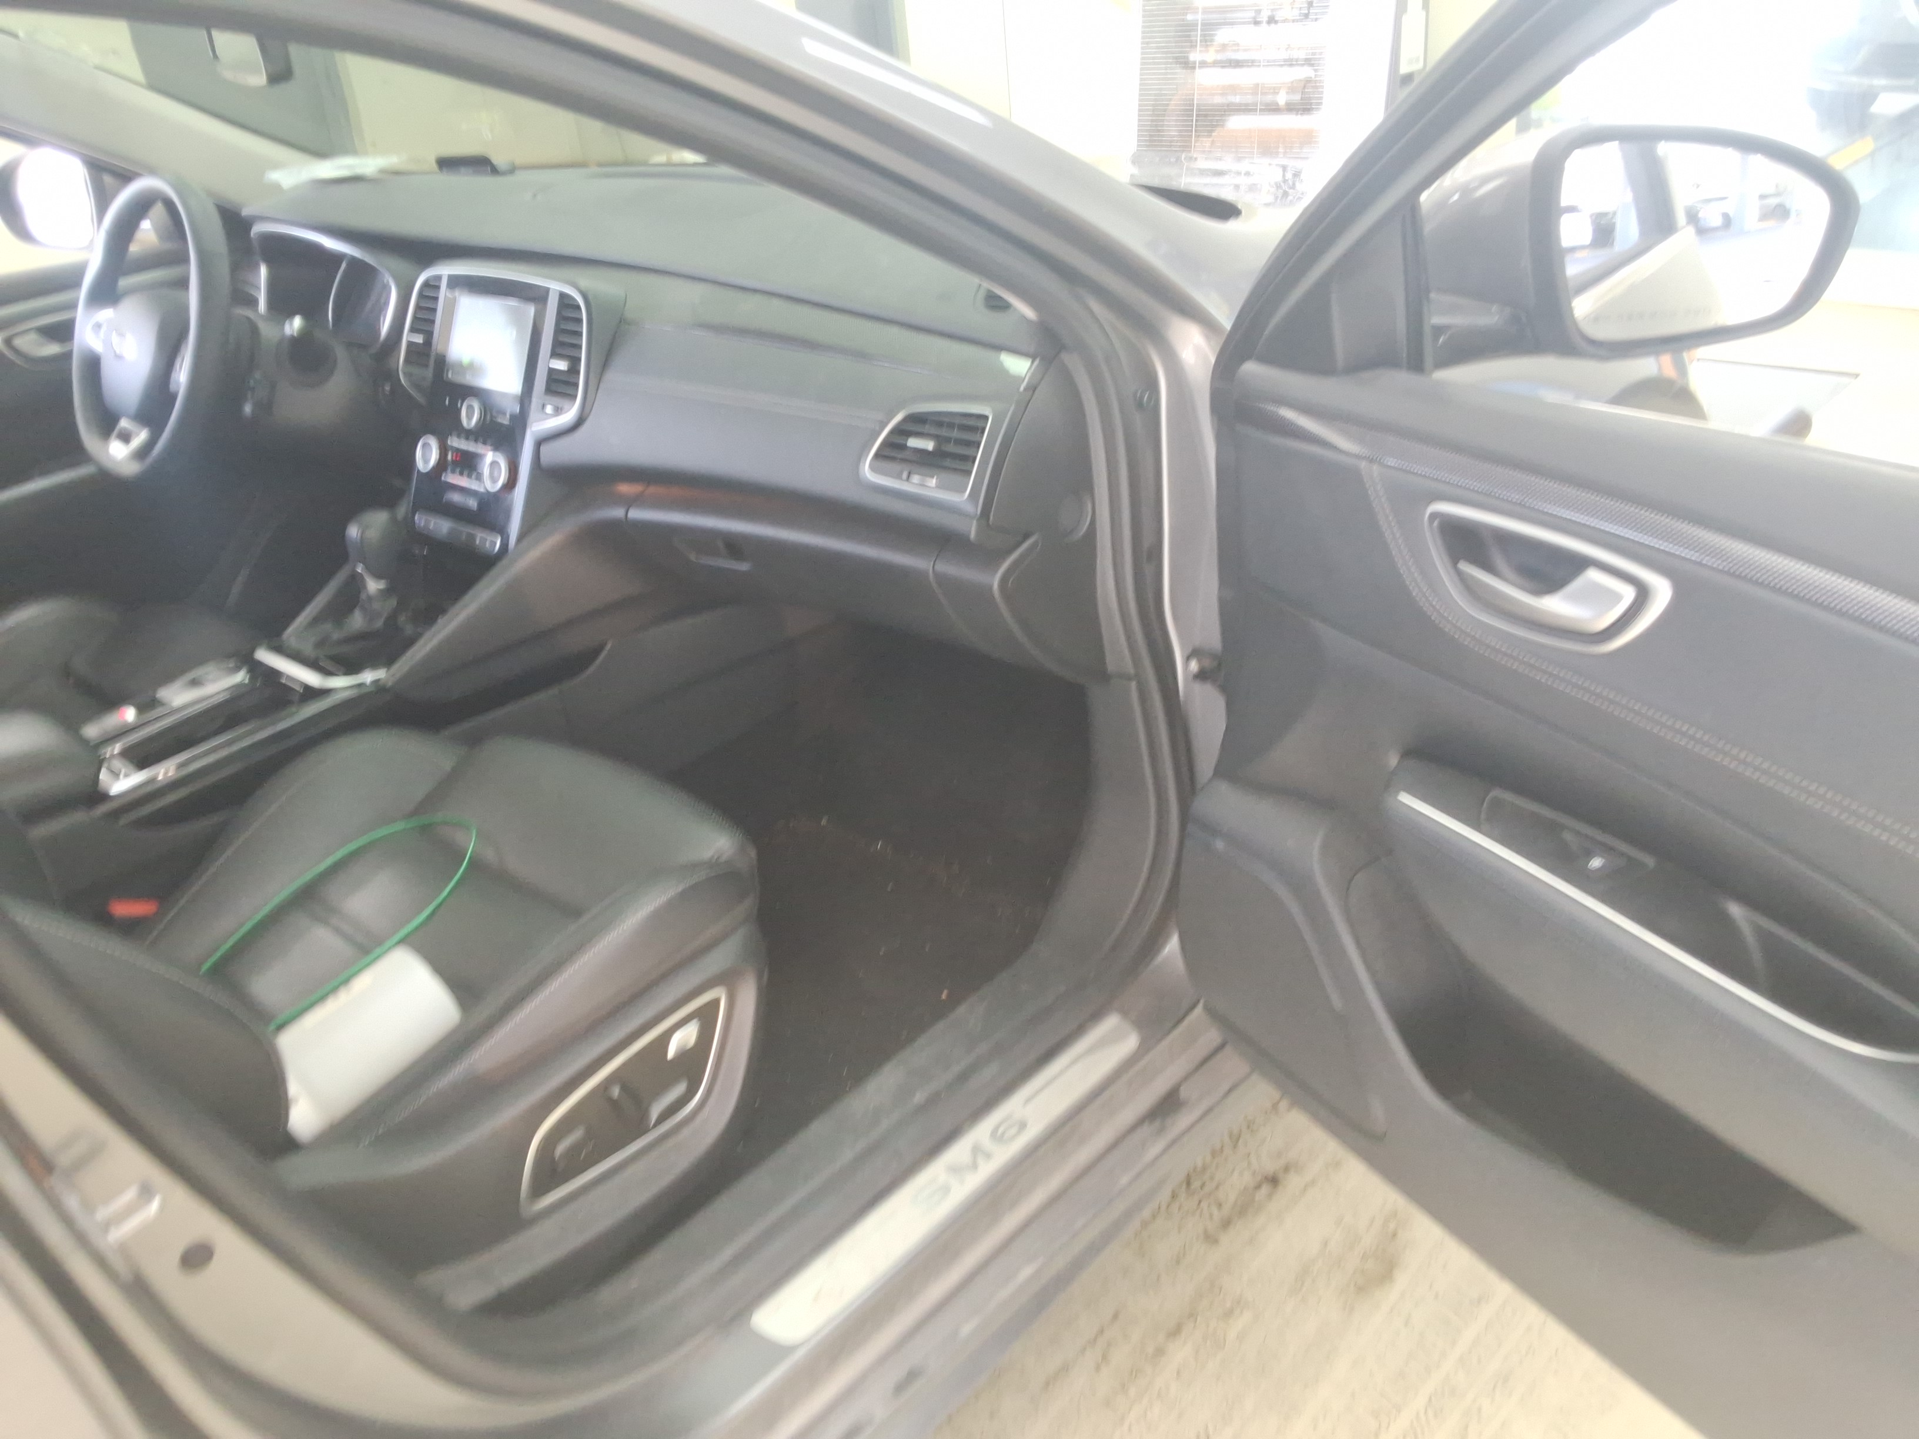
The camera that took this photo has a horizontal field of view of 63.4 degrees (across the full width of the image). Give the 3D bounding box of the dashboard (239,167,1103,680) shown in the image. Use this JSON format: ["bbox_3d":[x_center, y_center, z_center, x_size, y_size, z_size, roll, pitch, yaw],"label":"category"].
[{"bbox_3d":[-0.394,-0.411,1.842,1.416,0.392,0.529,20,36,36],"label":"dashboard"}]

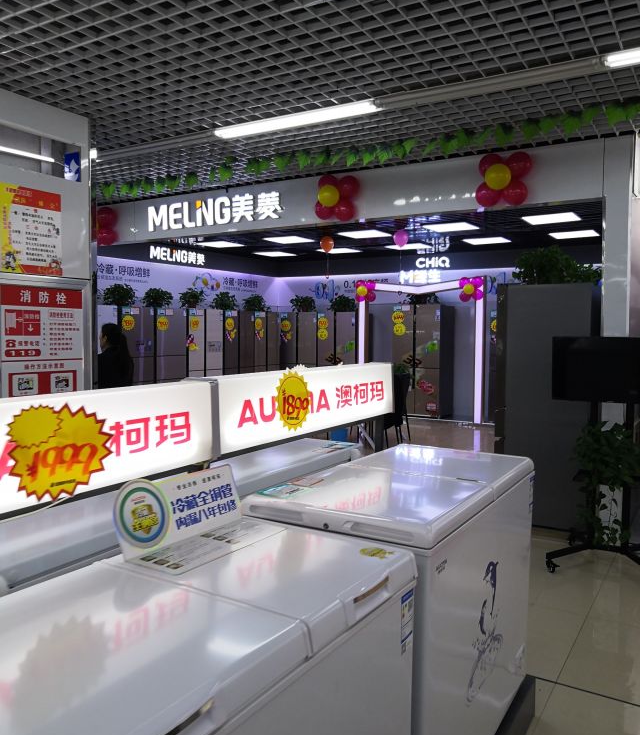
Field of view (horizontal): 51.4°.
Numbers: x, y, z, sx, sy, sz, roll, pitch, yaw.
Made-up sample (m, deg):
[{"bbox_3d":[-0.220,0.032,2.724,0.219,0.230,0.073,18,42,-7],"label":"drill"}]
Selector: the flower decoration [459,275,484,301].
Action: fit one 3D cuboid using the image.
[{"bbox_3d":[2.357,-1.209,10.350,0.390,0.390,0.280,2,4,31],"label":"flower decoration"}]

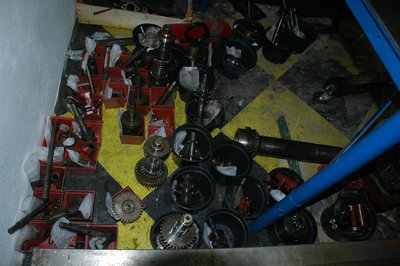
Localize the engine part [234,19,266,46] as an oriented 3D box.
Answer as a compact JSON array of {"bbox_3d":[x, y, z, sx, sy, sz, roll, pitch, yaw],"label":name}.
[{"bbox_3d":[0.461,-0.960,2.953,0.300,0.220,0.300,4,60,-8],"label":"engine part"}]

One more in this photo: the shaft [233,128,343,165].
[{"bbox_3d":[0.787,0.128,2.411,0.983,0.190,0.190,10,59,-4],"label":"shaft"}]

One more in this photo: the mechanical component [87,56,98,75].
[{"bbox_3d":[-0.603,-0.378,1.675,0.066,0.103,0.066,7,57,-10],"label":"mechanical component"}]

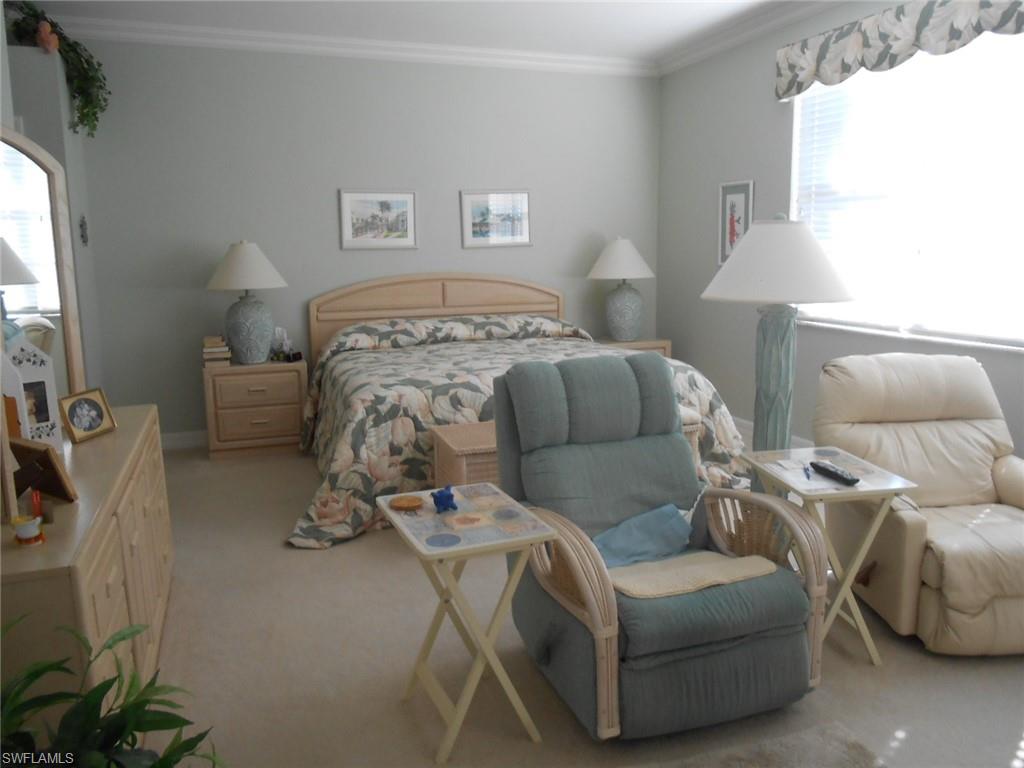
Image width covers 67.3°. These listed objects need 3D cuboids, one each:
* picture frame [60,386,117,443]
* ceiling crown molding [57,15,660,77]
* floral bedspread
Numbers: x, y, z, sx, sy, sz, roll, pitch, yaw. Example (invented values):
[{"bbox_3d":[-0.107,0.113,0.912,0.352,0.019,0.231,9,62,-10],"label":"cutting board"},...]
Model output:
[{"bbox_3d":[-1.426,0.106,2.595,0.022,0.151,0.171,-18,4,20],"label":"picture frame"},{"bbox_3d":[-0.837,-2.466,5.683,4.458,0.110,0.110,-4,10,-19],"label":"ceiling crown molding"},{"bbox_3d":[-0.152,0.087,5.047,2.620,0.890,2.300,-4,10,-19],"label":"floral bedspread"}]

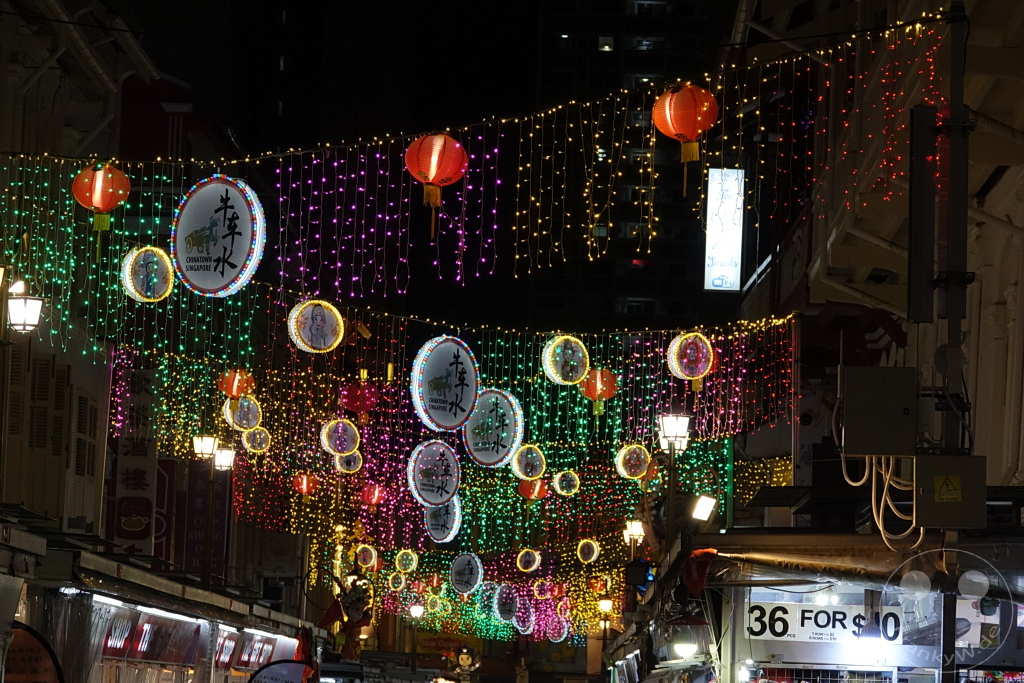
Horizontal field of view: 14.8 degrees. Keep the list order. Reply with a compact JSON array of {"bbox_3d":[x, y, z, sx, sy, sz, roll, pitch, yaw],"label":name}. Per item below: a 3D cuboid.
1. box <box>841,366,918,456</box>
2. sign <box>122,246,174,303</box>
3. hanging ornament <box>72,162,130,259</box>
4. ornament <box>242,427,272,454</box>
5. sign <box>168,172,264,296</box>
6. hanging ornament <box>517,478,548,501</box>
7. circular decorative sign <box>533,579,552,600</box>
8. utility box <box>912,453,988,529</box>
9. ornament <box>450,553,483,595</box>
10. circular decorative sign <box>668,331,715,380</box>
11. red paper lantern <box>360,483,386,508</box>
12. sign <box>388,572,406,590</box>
[{"bbox_3d":[2.075,0.394,22.300,0.410,0.500,0.200,0,-5,-2],"label":"box"},{"bbox_3d":[-3.973,-0.730,43.100,0.600,0.600,0.170,5,-7,-41],"label":"sign"},{"bbox_3d":[-2.813,-0.881,27.100,0.395,0.660,0.395,2,-5,0],"label":"hanging ornament"},{"bbox_3d":[-6.021,2.305,93.000,0.600,0.600,0.170,3,-6,-25],"label":"ornament"},{"bbox_3d":[-1.978,-0.710,26.600,0.820,0.820,0.110,-3,-7,41],"label":"sign"},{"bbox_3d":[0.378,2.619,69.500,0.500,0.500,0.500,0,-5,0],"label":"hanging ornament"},{"bbox_3d":[0.887,7.227,115.000,0.540,0.540,0.150,-5,-7,40],"label":"circular decorative sign"},{"bbox_3d":[2.430,0.834,21.900,0.390,0.395,0.170,1,-5,3],"label":"utility box"},{"bbox_3d":[-1.095,5.714,97.300,1.000,1.000,0.160,-5,-8,44],"label":"ornament"},{"bbox_3d":[1.637,0.137,36.200,0.420,0.420,0.110,4,-6,-32],"label":"circular decorative sign"},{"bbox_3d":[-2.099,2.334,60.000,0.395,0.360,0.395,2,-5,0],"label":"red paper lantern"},{"bbox_3d":[-2.739,5.766,95.000,0.430,0.430,0.120,-3,-7,42],"label":"sign"}]

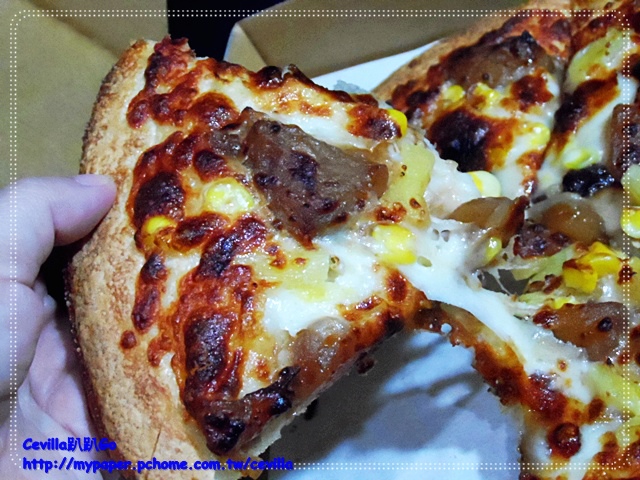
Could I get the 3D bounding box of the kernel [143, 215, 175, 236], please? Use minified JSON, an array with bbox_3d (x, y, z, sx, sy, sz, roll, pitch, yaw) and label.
[{"bbox_3d":[-0.038,-0.003,0.270,0.008,0.005,0.007,-13,52,-6],"label":"kernel"}]

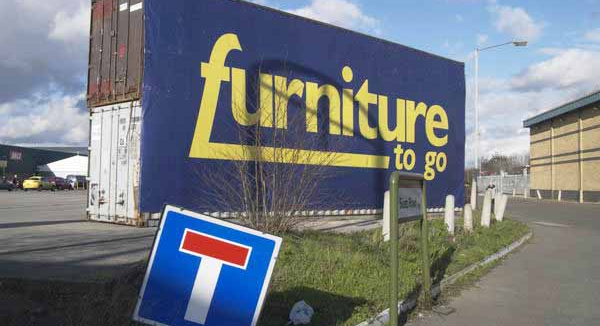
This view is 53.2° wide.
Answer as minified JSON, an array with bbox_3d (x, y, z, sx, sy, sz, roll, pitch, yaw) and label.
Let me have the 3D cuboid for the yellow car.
[{"bbox_3d":[-27.015,2.174,62.000,1.740,1.460,4.250,0,-2,-2],"label":"yellow car"}]

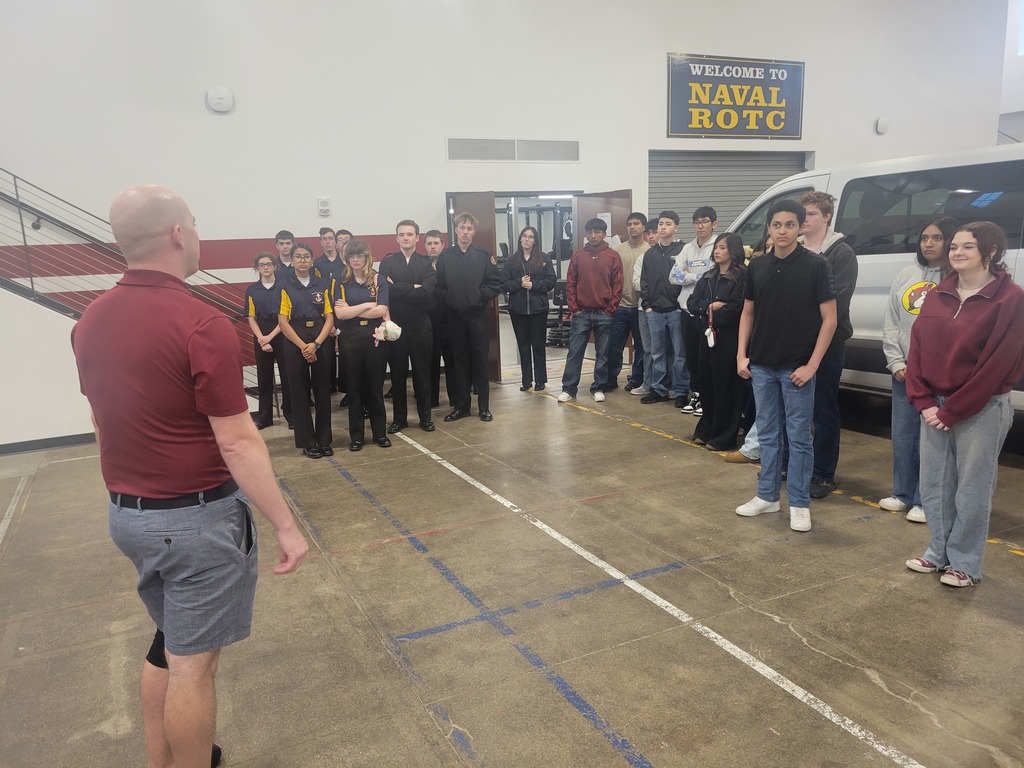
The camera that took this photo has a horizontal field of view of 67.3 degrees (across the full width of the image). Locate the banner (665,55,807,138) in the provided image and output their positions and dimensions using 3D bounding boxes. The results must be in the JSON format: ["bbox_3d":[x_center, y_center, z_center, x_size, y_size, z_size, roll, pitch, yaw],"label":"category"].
[{"bbox_3d":[3.209,-4.031,10.875,2.490,1.090,0.030,-7,11,-25],"label":"banner"}]

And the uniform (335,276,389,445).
[{"bbox_3d":[-1.215,-0.195,6.242,0.430,1.343,0.340,-3,10,-6],"label":"uniform"}]

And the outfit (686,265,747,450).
[{"bbox_3d":[1.513,-0.202,5.689,0.390,1.340,0.450,-12,14,-42],"label":"outfit"}]

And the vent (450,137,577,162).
[{"bbox_3d":[0.031,-2.899,9.516,1.760,0.270,0.050,-6,11,-22],"label":"vent"}]

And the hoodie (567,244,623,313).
[{"bbox_3d":[0.829,-1.060,7.720,0.547,0.690,0.320,-1,11,8],"label":"hoodie"}]

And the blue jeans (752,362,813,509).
[{"bbox_3d":[1.500,0.240,4.266,0.370,0.880,0.280,7,14,42],"label":"blue jeans"}]

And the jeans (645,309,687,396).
[{"bbox_3d":[1.508,-0.340,7.456,0.400,0.920,0.310,3,11,24],"label":"jeans"}]

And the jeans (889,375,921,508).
[{"bbox_3d":[2.396,0.247,4.425,0.300,0.862,0.360,-11,13,-39],"label":"jeans"}]

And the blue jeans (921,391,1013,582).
[{"bbox_3d":[2.010,0.387,3.438,0.320,0.910,0.390,-6,11,-21],"label":"blue jeans"}]

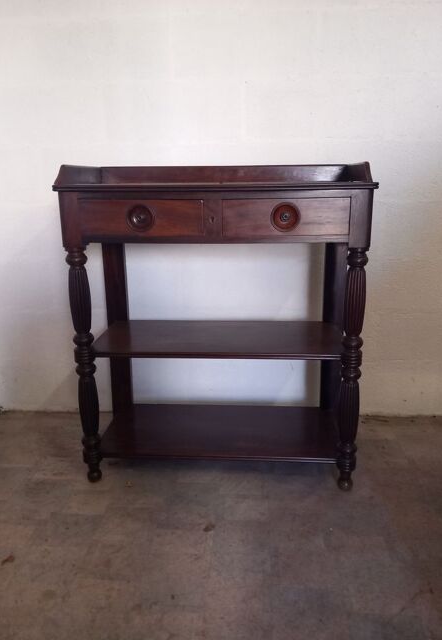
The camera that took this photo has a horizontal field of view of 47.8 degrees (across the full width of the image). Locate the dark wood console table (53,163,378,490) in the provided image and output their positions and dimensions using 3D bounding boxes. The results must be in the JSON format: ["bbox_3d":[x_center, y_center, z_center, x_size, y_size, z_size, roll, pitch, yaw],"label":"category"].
[{"bbox_3d":[-0.003,0.006,1.608,0.855,0.977,0.412,0,15,4],"label":"dark wood console table"}]

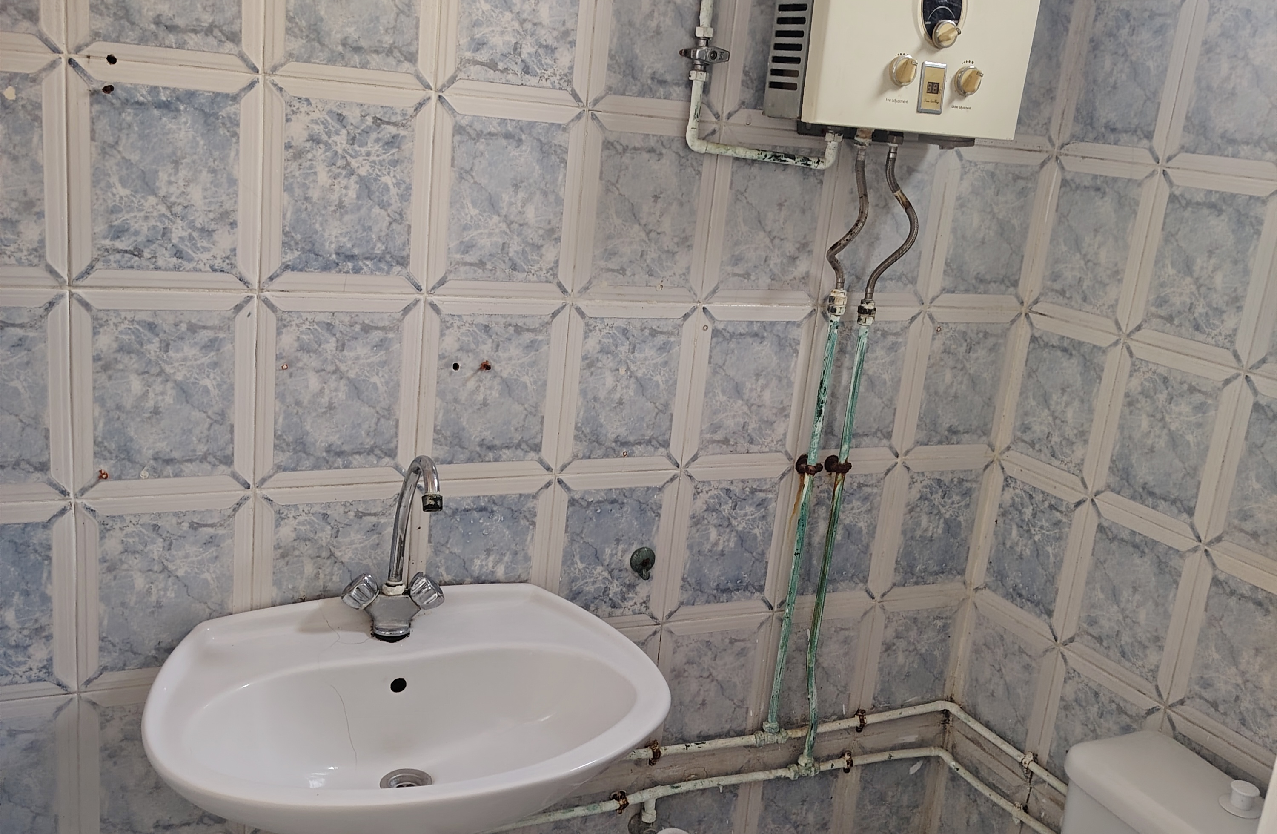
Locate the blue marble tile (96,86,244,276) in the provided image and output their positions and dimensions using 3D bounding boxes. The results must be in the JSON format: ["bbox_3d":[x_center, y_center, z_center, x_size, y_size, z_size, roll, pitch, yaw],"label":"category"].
[{"bbox_3d":[-0.528,-0.264,1.321,0.157,0.204,0.012,-1,16,-26],"label":"blue marble tile"}]

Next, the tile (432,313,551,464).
[{"bbox_3d":[-0.194,-0.038,1.559,0.149,0.202,0.010,-1,16,-26],"label":"tile"}]

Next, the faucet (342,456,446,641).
[{"bbox_3d":[-0.276,0.167,1.429,0.133,0.265,0.170,-2,17,-29],"label":"faucet"}]

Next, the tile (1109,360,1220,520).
[{"bbox_3d":[0.751,0.028,1.696,0.010,0.203,0.144,-1,16,-26],"label":"tile"}]

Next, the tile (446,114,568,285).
[{"bbox_3d":[-0.172,-0.276,1.518,0.158,0.207,0.012,-1,17,-26],"label":"tile"}]

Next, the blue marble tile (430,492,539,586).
[{"bbox_3d":[-0.223,0.206,1.647,0.158,0.207,0.012,-1,17,-26],"label":"blue marble tile"}]

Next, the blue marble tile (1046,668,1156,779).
[{"bbox_3d":[0.711,0.513,1.831,0.012,0.205,0.160,-1,16,-25],"label":"blue marble tile"}]

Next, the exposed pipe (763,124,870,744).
[{"bbox_3d":[0.262,0.062,1.761,0.070,0.950,0.080,-1,16,-26],"label":"exposed pipe"}]

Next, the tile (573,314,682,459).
[{"bbox_3d":[-0.016,-0.043,1.646,0.146,0.203,0.010,-1,16,-26],"label":"tile"}]

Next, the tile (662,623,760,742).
[{"bbox_3d":[0.114,0.422,1.856,0.148,0.195,0.010,-1,16,-26],"label":"tile"}]

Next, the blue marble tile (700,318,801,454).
[{"bbox_3d":[0.166,-0.043,1.738,0.157,0.204,0.012,-1,16,-26],"label":"blue marble tile"}]

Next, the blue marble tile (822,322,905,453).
[{"bbox_3d":[0.348,-0.047,1.830,0.150,0.205,0.015,-1,16,-26],"label":"blue marble tile"}]

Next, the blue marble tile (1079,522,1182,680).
[{"bbox_3d":[0.732,0.273,1.766,0.015,0.205,0.150,-2,16,-27],"label":"blue marble tile"}]

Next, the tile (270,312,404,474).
[{"bbox_3d":[-0.375,-0.033,1.471,0.151,0.204,0.010,-1,16,-26],"label":"tile"}]

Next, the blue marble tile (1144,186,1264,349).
[{"bbox_3d":[0.789,-0.209,1.648,0.012,0.207,0.157,-1,17,-26],"label":"blue marble tile"}]

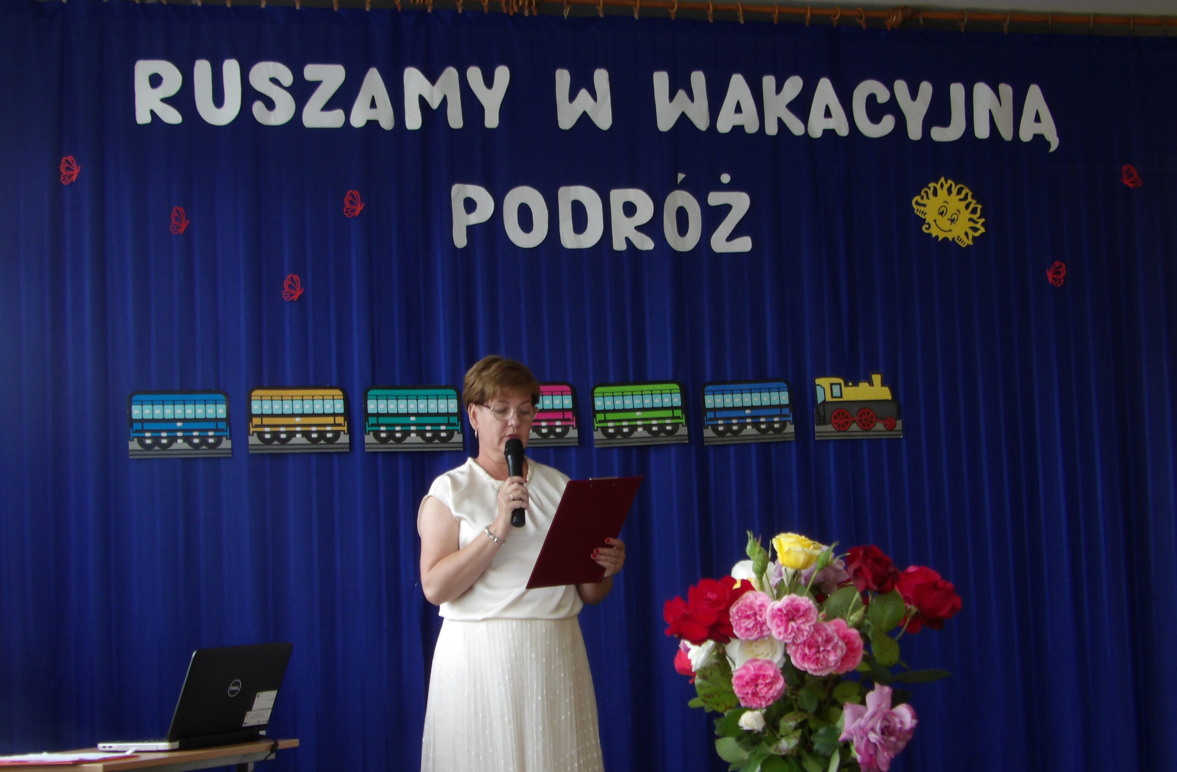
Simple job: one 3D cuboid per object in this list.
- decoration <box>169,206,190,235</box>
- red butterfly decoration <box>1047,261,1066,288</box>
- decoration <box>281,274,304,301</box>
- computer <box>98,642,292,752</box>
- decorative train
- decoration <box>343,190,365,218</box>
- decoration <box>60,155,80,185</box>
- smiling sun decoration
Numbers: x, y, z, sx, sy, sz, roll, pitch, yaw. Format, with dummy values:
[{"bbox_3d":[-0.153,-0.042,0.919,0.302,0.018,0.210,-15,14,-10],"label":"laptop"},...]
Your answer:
[{"bbox_3d":[-1.135,-0.459,5.760,0.053,0.080,0.010,-1,-5,-14],"label":"decoration"},{"bbox_3d":[1.445,-0.345,6.387,0.065,0.077,0.010,-1,-5,-14],"label":"red butterfly decoration"},{"bbox_3d":[-0.829,-0.275,5.817,0.059,0.075,0.010,-1,-5,-14],"label":"decoration"},{"bbox_3d":[-1.026,0.810,5.420,0.333,0.249,0.376,-5,-6,28],"label":"computer"},{"bbox_3d":[-0.154,0.081,5.943,2.273,0.203,0.020,-1,-5,-14],"label":"decorative train"},{"bbox_3d":[-0.666,-0.517,5.882,0.060,0.079,0.010,-1,-5,-14],"label":"decoration"},{"bbox_3d":[-1.427,-0.594,5.701,0.051,0.080,0.010,-1,-5,-14],"label":"decoration"},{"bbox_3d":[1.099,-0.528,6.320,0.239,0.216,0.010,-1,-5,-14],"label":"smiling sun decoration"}]

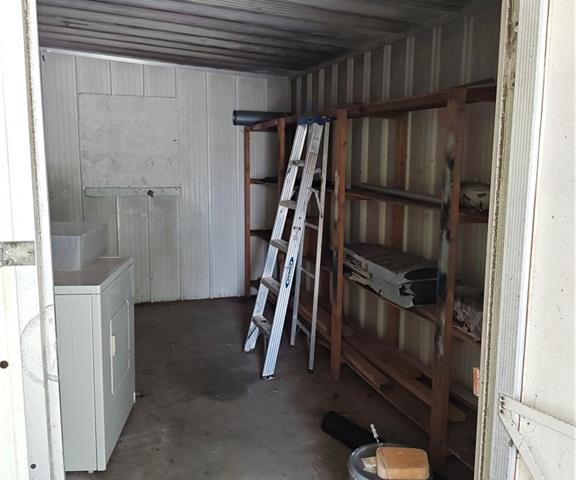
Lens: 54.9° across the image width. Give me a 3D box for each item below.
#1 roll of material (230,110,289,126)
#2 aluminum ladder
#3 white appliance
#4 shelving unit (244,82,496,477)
[{"bbox_3d":[-0.257,-1.288,5.894,0.680,0.155,0.155,-3,8,-24],"label":"roll of material"},{"bbox_3d":[-0.044,0.025,4.107,0.485,1.810,0.619,-2,8,-18],"label":"aluminum ladder"},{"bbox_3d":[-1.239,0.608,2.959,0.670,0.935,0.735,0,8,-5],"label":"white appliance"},{"bbox_3d":[0.457,-0.008,4.206,0.570,1.860,4.390,-2,8,-18],"label":"shelving unit"}]

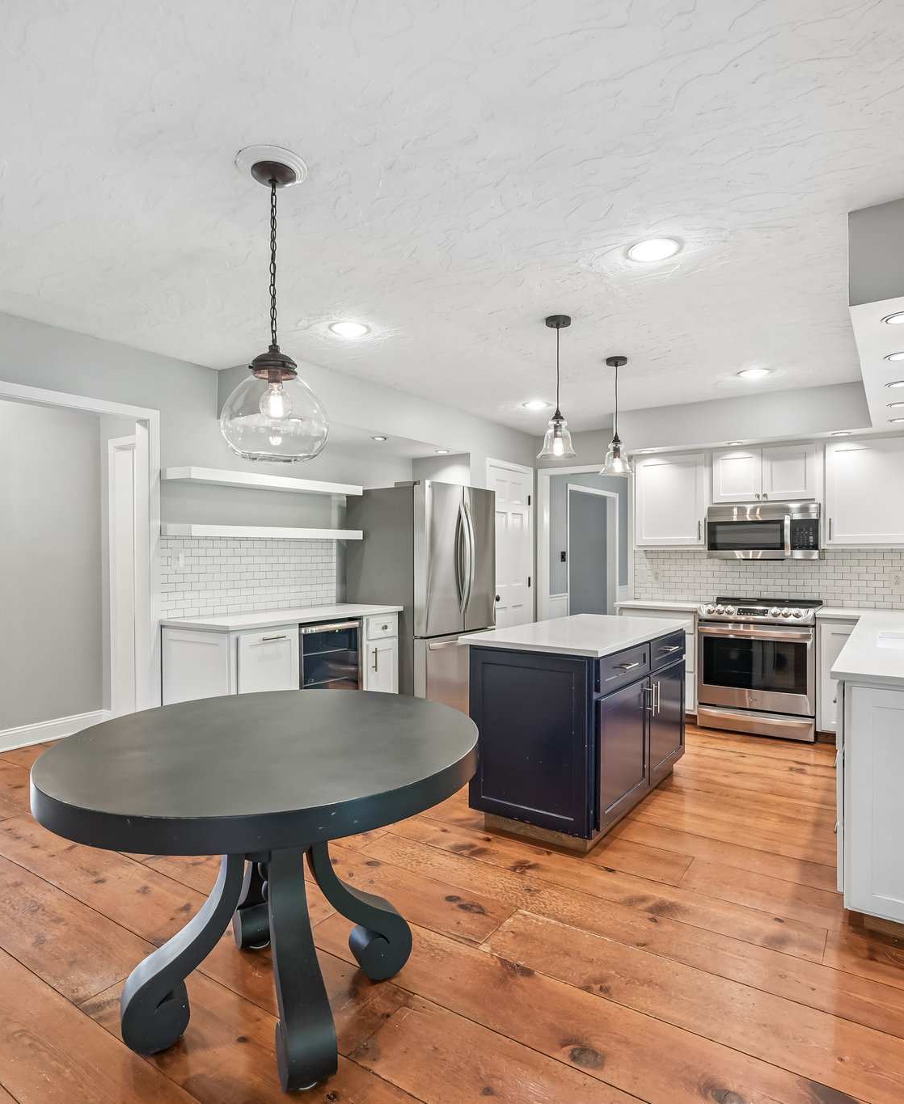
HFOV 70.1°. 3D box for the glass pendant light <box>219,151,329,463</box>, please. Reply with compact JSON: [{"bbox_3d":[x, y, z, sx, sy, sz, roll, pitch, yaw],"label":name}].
[{"bbox_3d":[-0.524,-0.703,1.888,0.314,0.855,0.314,0,0,0],"label":"glass pendant light"}]

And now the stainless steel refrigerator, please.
[{"bbox_3d":[-0.205,0.420,5.081,0.830,1.800,0.915,0,0,34],"label":"stainless steel refrigerator"}]

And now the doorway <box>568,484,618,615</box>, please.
[{"bbox_3d":[1.766,0.287,8.219,0.090,2.050,1.450,0,0,34],"label":"doorway"}]

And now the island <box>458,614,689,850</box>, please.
[{"bbox_3d":[0.738,0.866,3.459,0.693,0.913,1.469,0,0,34],"label":"island"}]

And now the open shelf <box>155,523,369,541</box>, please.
[{"bbox_3d":[-1.178,-0.118,4.280,0.299,0.073,1.413,0,0,34],"label":"open shelf"}]

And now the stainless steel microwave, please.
[{"bbox_3d":[2.396,-0.147,4.927,0.758,0.410,0.456,0,0,34],"label":"stainless steel microwave"}]

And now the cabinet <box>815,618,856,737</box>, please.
[{"bbox_3d":[2.769,0.828,4.551,0.285,0.776,0.625,0,0,34],"label":"cabinet"}]

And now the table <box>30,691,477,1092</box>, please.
[{"bbox_3d":[-0.527,0.939,1.937,1.206,0.782,1.206,0,0,34],"label":"table"}]

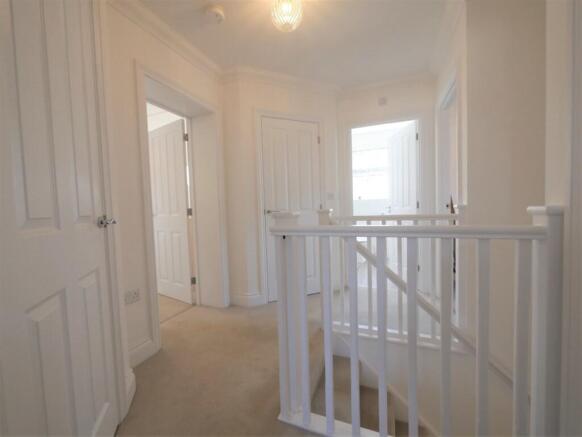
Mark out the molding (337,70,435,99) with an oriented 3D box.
[{"bbox_3d":[1.029,-1.514,2.630,1.040,0.095,0.095,-1,3,19],"label":"molding"}]

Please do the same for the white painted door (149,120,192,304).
[{"bbox_3d":[-1.410,-0.052,2.739,0.757,1.981,0.040,0,3,33],"label":"white painted door"}]

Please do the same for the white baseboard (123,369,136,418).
[{"bbox_3d":[-0.881,0.931,1.268,0.022,0.130,0.218,-3,3,-19],"label":"white baseboard"}]

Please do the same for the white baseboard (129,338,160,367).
[{"bbox_3d":[-1.033,0.923,1.628,0.020,0.124,0.240,-1,3,21],"label":"white baseboard"}]

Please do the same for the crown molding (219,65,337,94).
[{"bbox_3d":[0.028,-1.478,2.568,1.180,0.095,0.100,-3,3,-23],"label":"crown molding"}]

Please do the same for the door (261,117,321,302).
[{"bbox_3d":[0.020,-0.097,2.683,0.682,1.981,0.040,-3,3,-23],"label":"door"}]

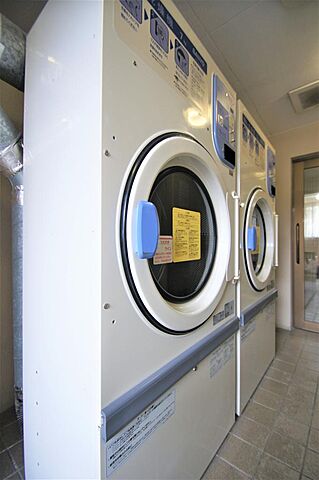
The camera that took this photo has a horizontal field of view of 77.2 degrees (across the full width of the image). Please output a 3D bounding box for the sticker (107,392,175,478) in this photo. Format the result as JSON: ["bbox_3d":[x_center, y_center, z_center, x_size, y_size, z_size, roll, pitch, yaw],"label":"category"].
[{"bbox_3d":[-0.033,0.521,0.564,0.005,0.083,0.275,0,0,41],"label":"sticker"}]

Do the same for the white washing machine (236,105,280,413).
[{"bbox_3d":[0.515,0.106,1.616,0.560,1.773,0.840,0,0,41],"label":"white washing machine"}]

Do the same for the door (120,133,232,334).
[{"bbox_3d":[0.141,-0.024,0.769,0.100,0.700,0.700,0,0,41],"label":"door"}]

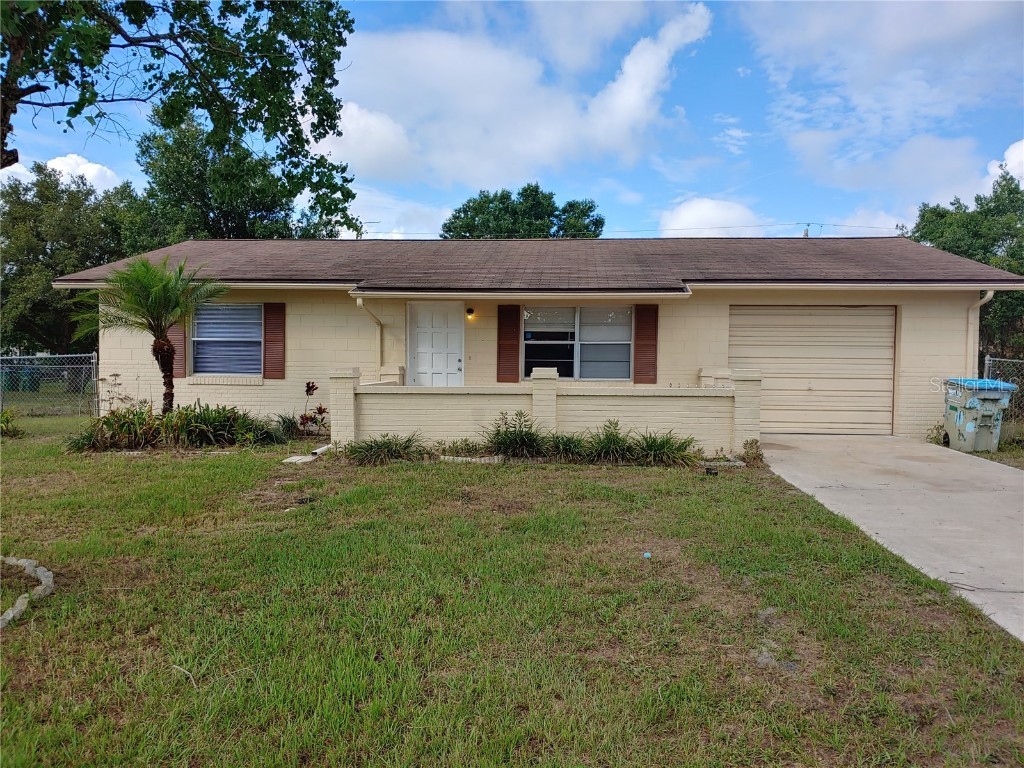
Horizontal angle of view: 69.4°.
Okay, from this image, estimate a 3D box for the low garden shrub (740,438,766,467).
[{"bbox_3d":[2.890,0.805,8.850,0.320,0.340,0.320,1,2,5],"label":"low garden shrub"}]

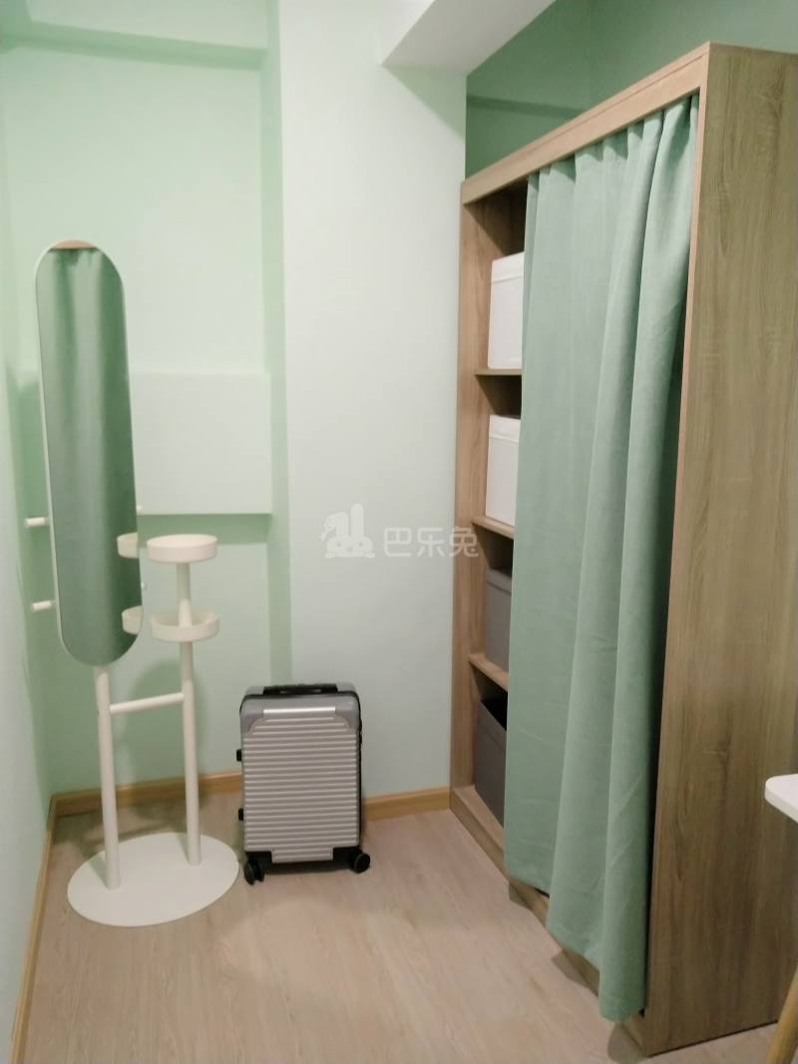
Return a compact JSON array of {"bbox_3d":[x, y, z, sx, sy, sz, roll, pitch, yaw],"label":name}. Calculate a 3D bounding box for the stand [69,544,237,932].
[{"bbox_3d":[-0.708,0.523,2.358,0.480,0.975,0.480,-5,11,-33],"label":"stand"}]

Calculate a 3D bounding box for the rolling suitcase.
[{"bbox_3d":[-0.293,0.728,2.478,0.350,0.540,0.220,-1,9,-10],"label":"rolling suitcase"}]

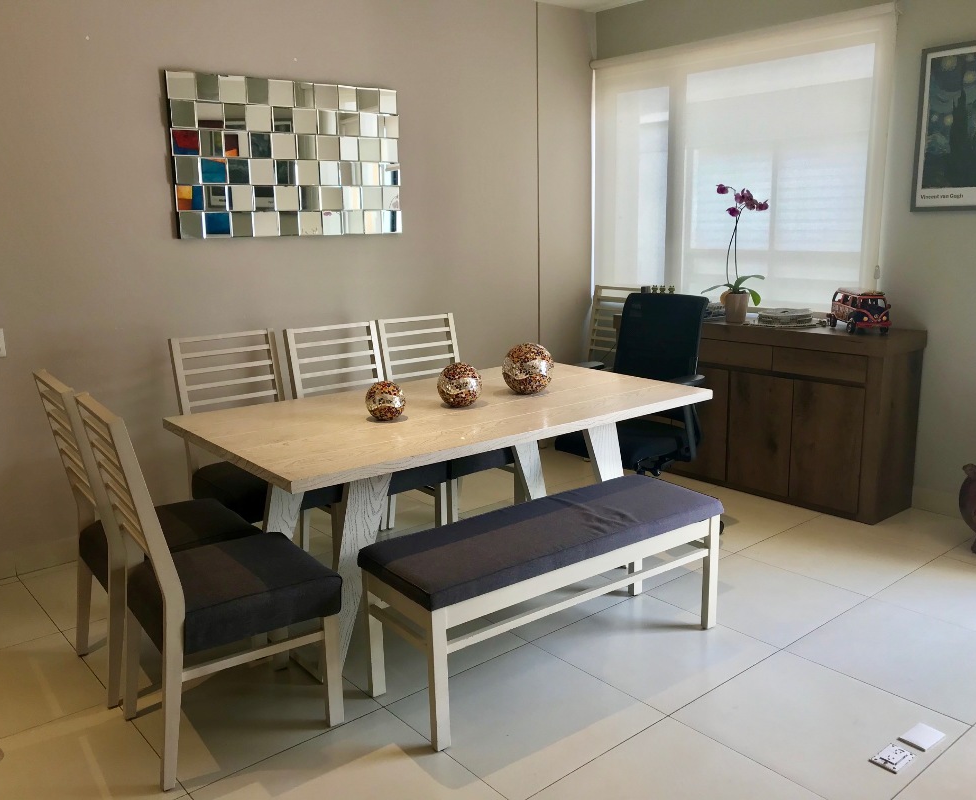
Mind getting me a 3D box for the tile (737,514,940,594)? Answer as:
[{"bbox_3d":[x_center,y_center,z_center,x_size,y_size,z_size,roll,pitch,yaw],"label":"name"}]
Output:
[{"bbox_3d":[1.495,0.666,3.687,0.600,0.010,0.600,-11,15,-38],"label":"tile"}]

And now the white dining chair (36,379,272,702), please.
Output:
[{"bbox_3d":[-1.083,0.385,2.857,0.585,0.995,0.440,-10,15,-36],"label":"white dining chair"}]

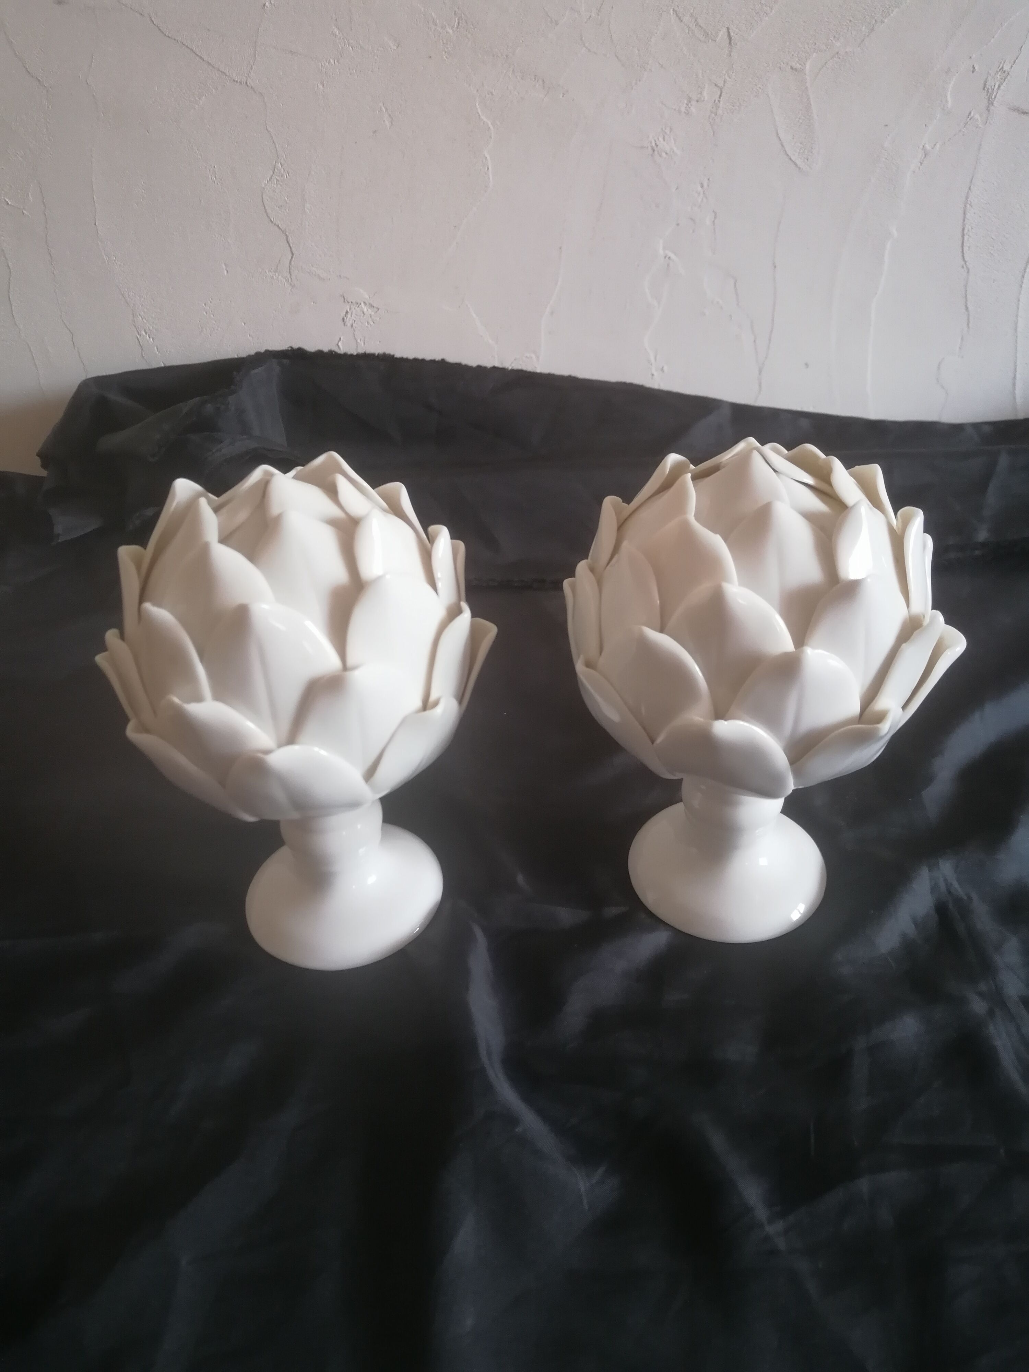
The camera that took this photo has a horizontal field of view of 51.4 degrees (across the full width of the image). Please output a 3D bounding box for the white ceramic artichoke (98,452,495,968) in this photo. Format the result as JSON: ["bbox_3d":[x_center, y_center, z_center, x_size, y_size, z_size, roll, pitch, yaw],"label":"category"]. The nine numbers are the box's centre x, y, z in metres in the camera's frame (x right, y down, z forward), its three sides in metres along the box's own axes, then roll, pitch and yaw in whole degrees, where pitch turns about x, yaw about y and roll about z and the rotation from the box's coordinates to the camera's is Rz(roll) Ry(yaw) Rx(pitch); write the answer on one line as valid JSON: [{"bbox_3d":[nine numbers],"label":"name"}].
[{"bbox_3d":[-0.092,0.018,0.491,0.167,0.236,0.167,-3,36,0],"label":"white ceramic artichoke"}]

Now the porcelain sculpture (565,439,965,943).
[{"bbox_3d":[0.106,0.007,0.494,0.167,0.236,0.167,-3,36,0],"label":"porcelain sculpture"}]

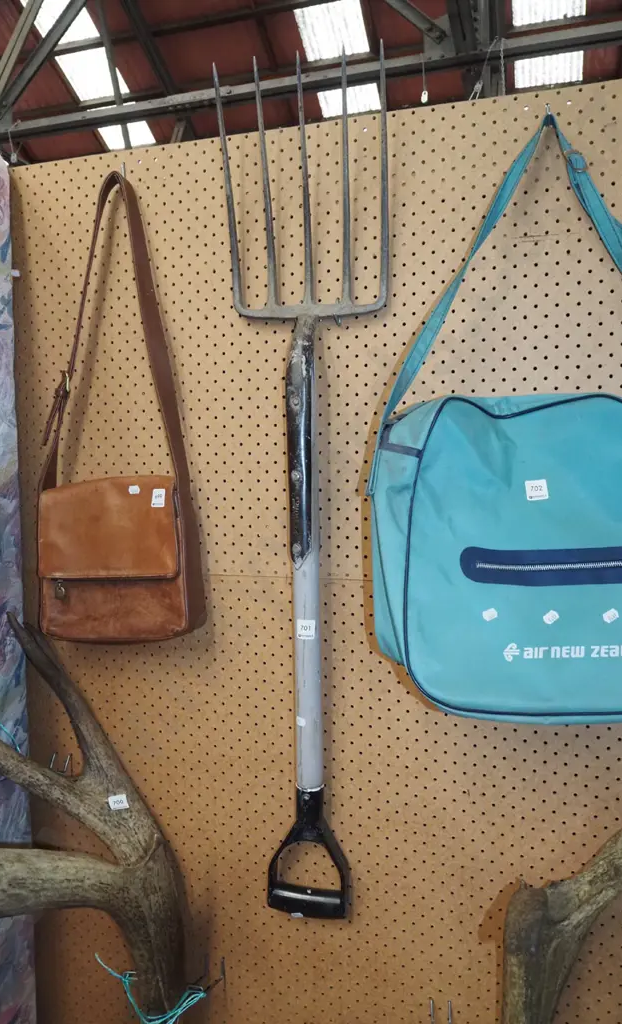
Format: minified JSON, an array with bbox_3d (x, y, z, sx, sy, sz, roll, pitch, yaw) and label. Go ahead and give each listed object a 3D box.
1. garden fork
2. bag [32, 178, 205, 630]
[{"bbox_3d":[-0.009,-0.006,0.929,0.220,1.120,0.080,1,3,16],"label":"garden fork"},{"bbox_3d":[-0.271,-0.144,0.997,0.235,0.660,0.077,1,3,16],"label":"bag"}]

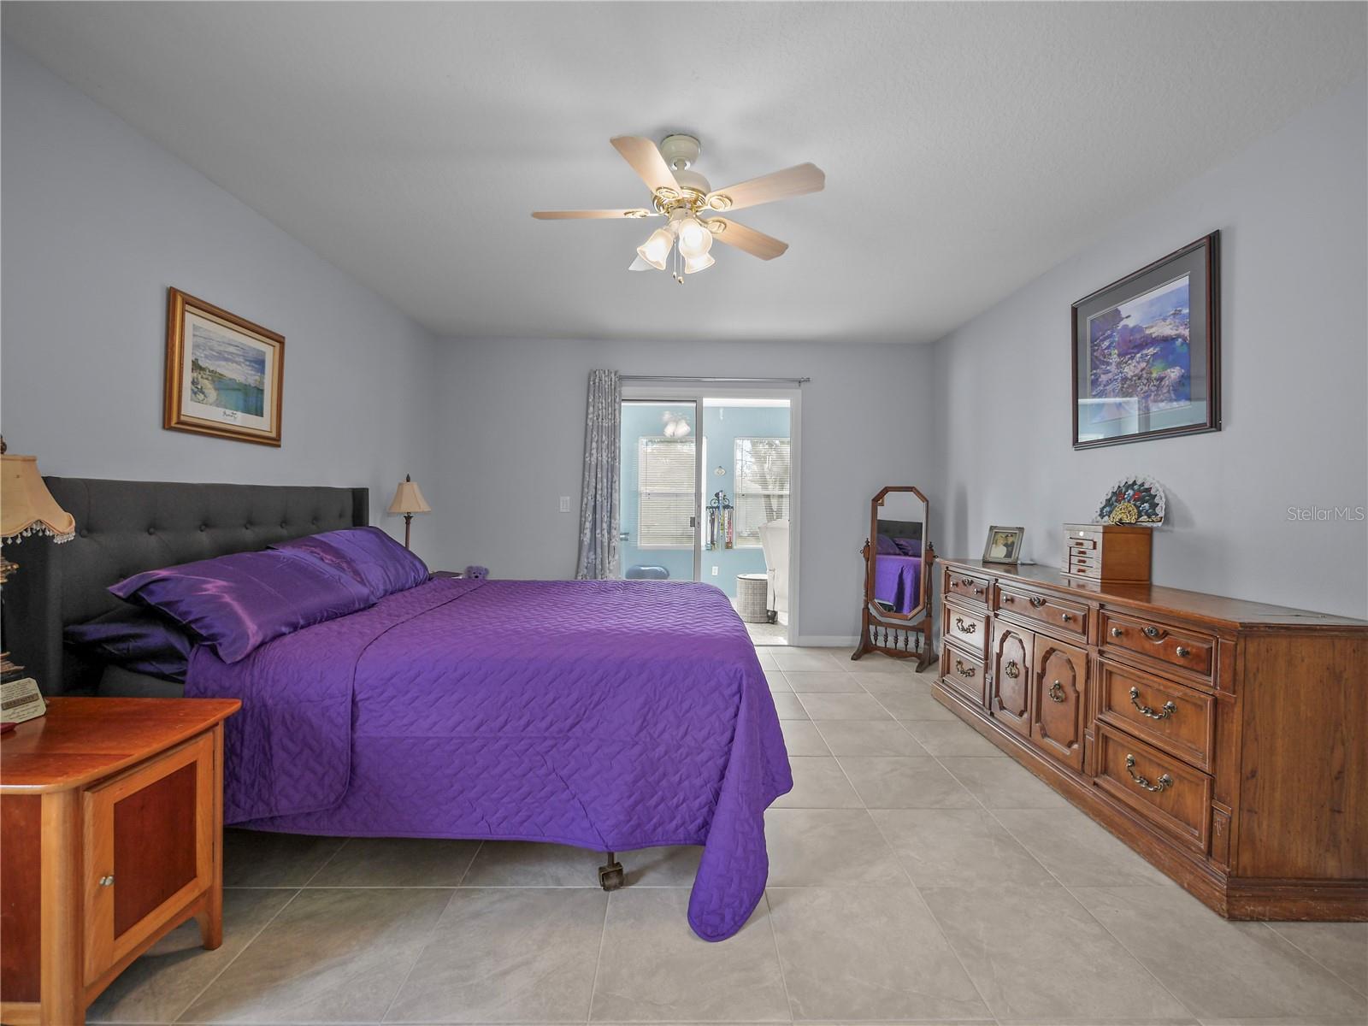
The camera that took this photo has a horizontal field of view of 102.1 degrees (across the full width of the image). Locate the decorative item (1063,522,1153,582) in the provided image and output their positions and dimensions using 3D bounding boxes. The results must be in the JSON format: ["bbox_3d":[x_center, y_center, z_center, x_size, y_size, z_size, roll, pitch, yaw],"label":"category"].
[{"bbox_3d":[1.914,0.178,2.521,0.205,0.245,0.275,1,1,4],"label":"decorative item"}]

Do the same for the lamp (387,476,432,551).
[{"bbox_3d":[-1.718,0.099,3.460,0.255,0.680,0.255,0,1,-1],"label":"lamp"}]

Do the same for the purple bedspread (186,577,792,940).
[{"bbox_3d":[-0.512,0.745,2.290,1.720,0.750,1.670,0,1,-1],"label":"purple bedspread"}]

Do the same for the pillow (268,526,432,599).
[{"bbox_3d":[-1.508,0.229,2.626,0.460,0.180,0.740,31,1,-1],"label":"pillow"}]

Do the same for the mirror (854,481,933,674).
[{"bbox_3d":[1.600,0.452,4.163,0.500,1.300,0.450,1,2,38],"label":"mirror"}]

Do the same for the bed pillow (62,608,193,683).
[{"bbox_3d":[-1.509,0.356,1.868,0.470,0.170,0.720,10,1,-1],"label":"bed pillow"}]

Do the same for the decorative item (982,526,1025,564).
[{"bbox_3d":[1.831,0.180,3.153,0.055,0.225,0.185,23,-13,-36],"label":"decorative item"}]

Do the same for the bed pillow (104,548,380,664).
[{"bbox_3d":[-1.419,0.281,1.908,0.460,0.180,0.740,25,0,-3],"label":"bed pillow"}]

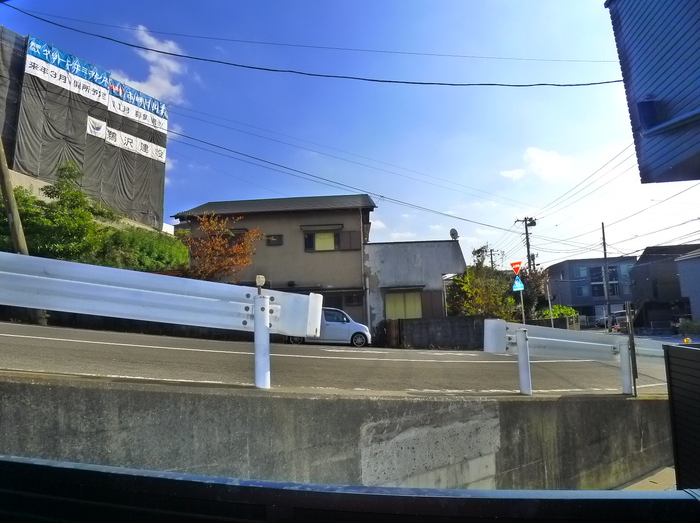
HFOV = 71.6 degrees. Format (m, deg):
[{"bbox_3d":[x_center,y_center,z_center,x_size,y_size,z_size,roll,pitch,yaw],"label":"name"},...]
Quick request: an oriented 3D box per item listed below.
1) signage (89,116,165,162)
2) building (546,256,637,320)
[{"bbox_3d":[-21.903,-11.970,48.206,0.100,1.900,8.300,-6,-9,31],"label":"signage"},{"bbox_3d":[35.650,5.294,70.745,9.200,10.040,11.000,-3,-8,12],"label":"building"}]

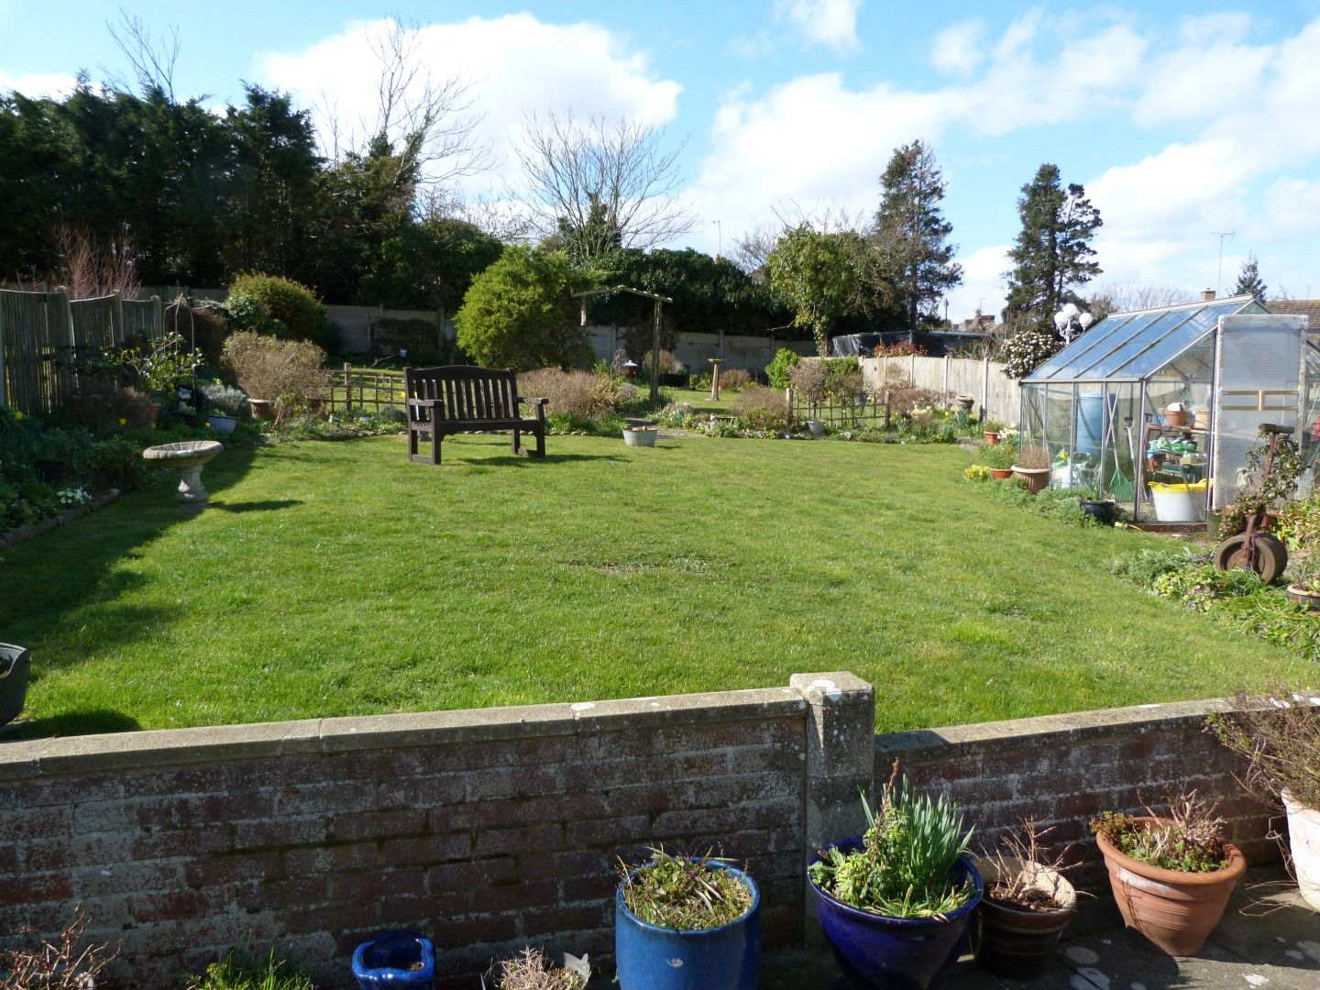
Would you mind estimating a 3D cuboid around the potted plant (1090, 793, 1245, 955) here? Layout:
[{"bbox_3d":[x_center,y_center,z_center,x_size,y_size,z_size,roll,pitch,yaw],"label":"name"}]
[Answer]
[{"bbox_3d":[1.333,0.972,2.497,0.360,0.390,0.360,-1,6,0],"label":"potted plant"}]

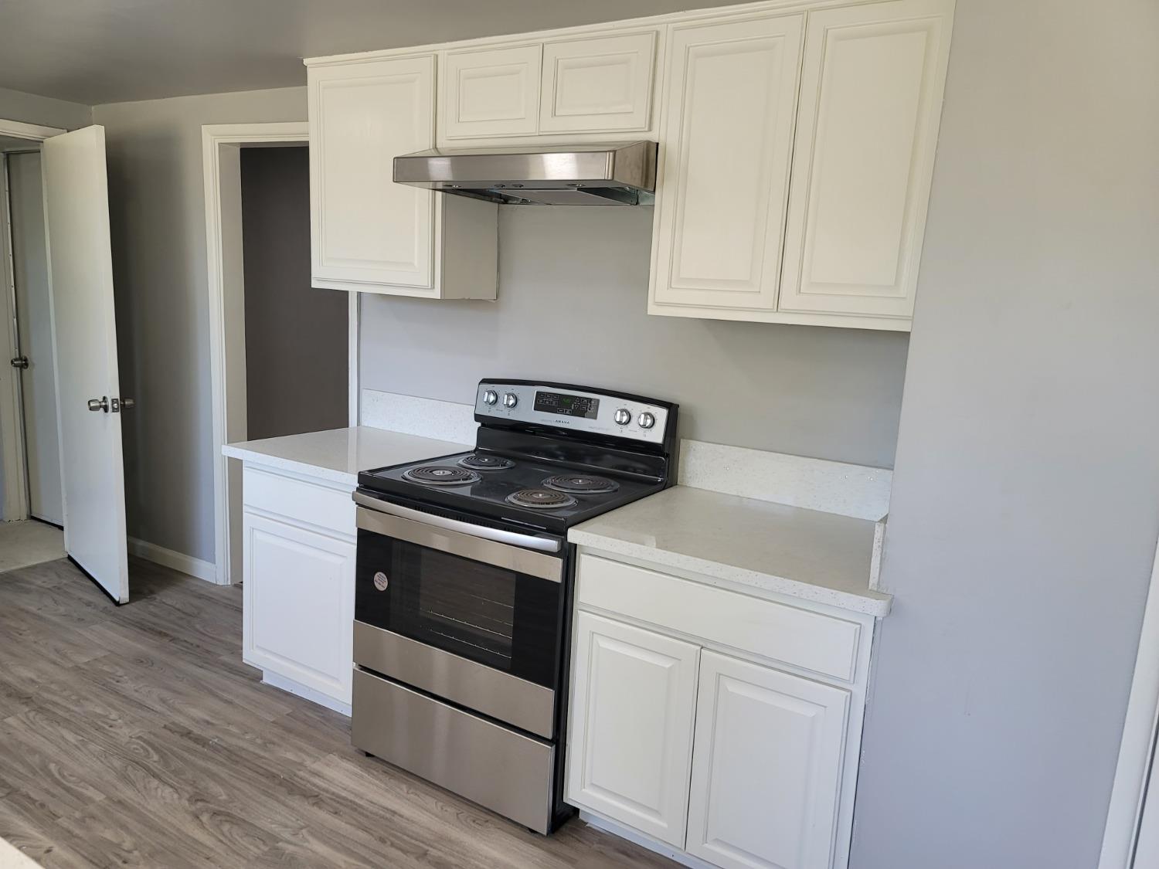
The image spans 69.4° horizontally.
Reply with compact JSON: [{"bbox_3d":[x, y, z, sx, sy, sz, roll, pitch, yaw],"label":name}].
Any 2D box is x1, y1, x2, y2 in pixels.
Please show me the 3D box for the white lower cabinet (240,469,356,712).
[{"bbox_3d":[-0.772,0.509,3.066,0.600,0.870,0.635,9,12,31],"label":"white lower cabinet"}]

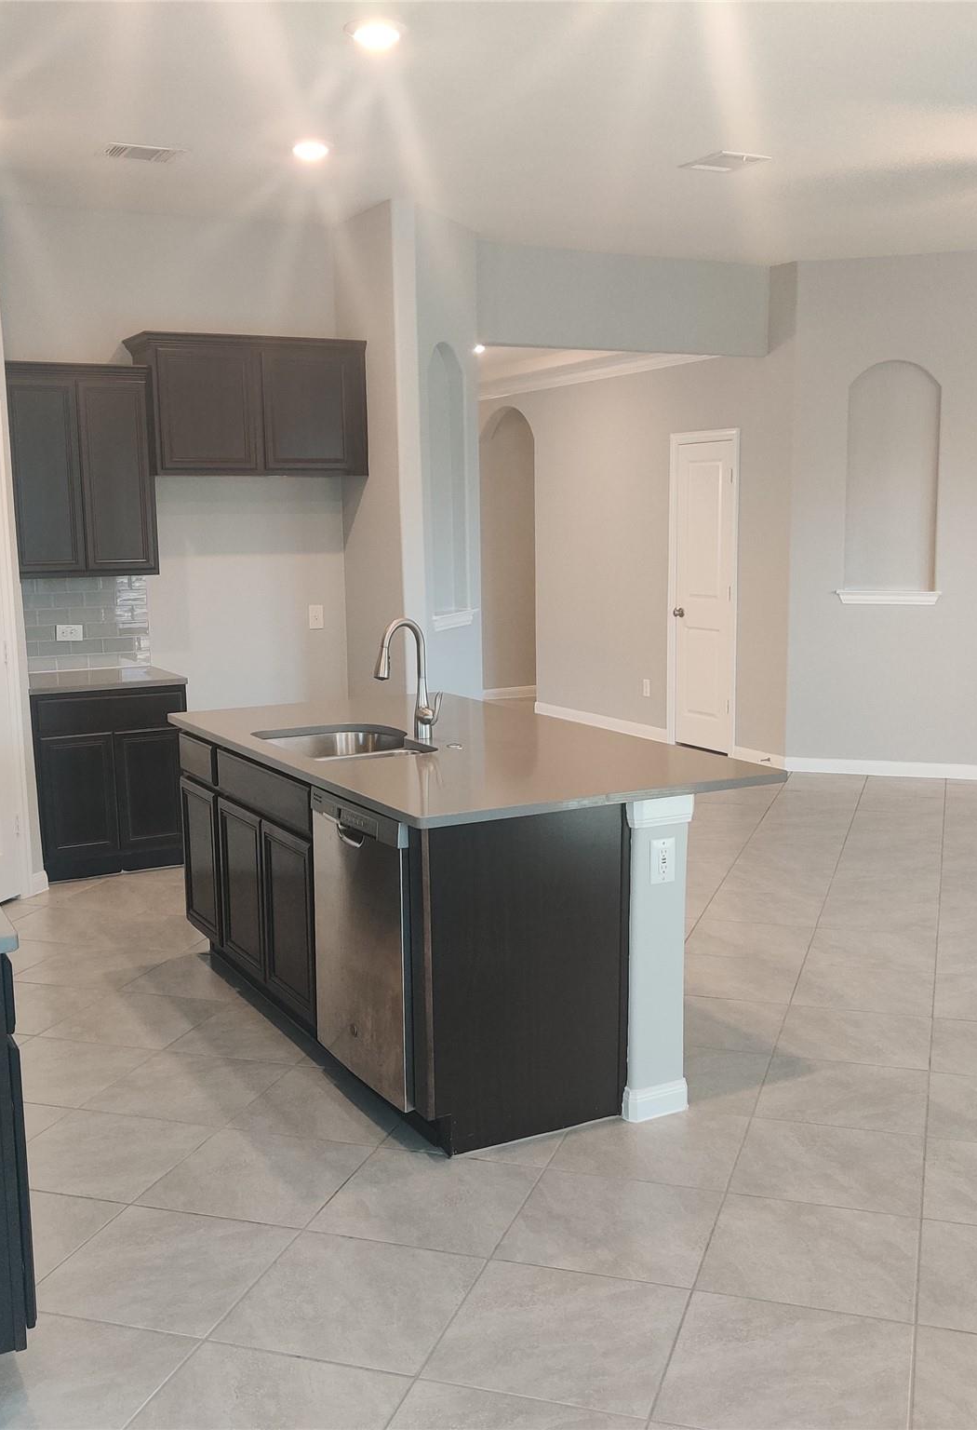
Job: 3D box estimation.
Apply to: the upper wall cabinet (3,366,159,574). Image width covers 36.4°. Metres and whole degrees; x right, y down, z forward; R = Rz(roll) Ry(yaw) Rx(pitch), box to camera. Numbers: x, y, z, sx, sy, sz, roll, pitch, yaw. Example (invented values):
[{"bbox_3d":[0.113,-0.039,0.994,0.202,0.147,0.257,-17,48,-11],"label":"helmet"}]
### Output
[{"bbox_3d":[-1.876,-1.110,6.804,0.620,0.930,0.340,-5,10,-27],"label":"upper wall cabinet"}]

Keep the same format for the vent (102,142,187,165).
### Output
[{"bbox_3d":[-1.353,-2.182,5.801,0.290,0.020,0.225,-5,9,-27],"label":"vent"}]

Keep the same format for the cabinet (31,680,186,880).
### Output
[{"bbox_3d":[-1.818,0.272,6.931,0.695,0.875,0.610,-5,10,-28],"label":"cabinet"}]

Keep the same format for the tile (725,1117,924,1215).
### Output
[{"bbox_3d":[0.869,1.148,3.783,0.457,0.010,0.457,2,9,17],"label":"tile"}]

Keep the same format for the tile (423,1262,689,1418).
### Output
[{"bbox_3d":[0.151,1.267,3.042,0.457,0.010,0.457,2,9,17],"label":"tile"}]

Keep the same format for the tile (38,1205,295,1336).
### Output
[{"bbox_3d":[-0.725,1.238,3.329,0.457,0.010,0.457,2,9,17],"label":"tile"}]

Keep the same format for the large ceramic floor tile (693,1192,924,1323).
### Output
[{"bbox_3d":[0.742,1.233,3.396,0.462,0.010,0.462,2,9,17],"label":"large ceramic floor tile"}]

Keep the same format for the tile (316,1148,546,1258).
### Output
[{"bbox_3d":[-0.147,1.187,3.627,0.457,0.010,0.457,2,9,17],"label":"tile"}]

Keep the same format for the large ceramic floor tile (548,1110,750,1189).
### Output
[{"bbox_3d":[0.431,1.135,3.924,0.457,0.010,0.457,2,9,17],"label":"large ceramic floor tile"}]

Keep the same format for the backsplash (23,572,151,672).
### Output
[{"bbox_3d":[-1.922,-0.440,7.054,0.640,0.456,0.012,-5,9,-27],"label":"backsplash"}]

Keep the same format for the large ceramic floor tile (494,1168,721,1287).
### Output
[{"bbox_3d":[0.295,1.218,3.536,0.465,0.010,0.465,2,9,17],"label":"large ceramic floor tile"}]

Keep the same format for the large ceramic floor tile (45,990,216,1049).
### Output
[{"bbox_3d":[-1.189,1.013,4.981,0.465,0.010,0.465,2,9,17],"label":"large ceramic floor tile"}]

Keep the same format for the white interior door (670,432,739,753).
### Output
[{"bbox_3d":[1.399,-0.799,9.751,0.050,2.070,0.740,-5,10,-27],"label":"white interior door"}]

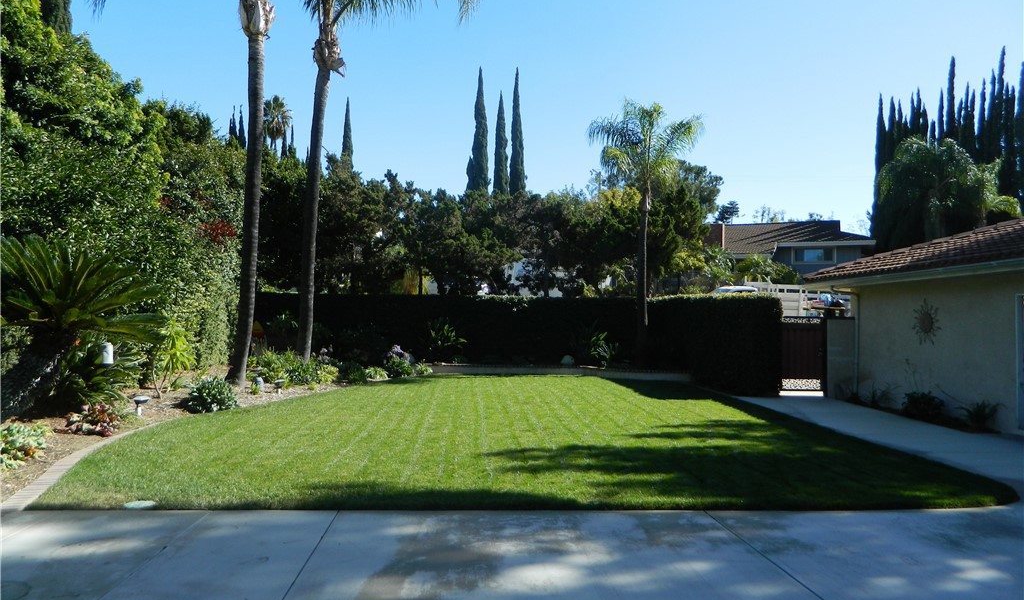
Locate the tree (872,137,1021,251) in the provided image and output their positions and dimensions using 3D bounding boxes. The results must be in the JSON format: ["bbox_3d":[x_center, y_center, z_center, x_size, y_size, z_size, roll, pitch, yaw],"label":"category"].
[{"bbox_3d":[17.627,-2.178,30.000,5.800,8.828,5.500,0,-2,0],"label":"tree"}]

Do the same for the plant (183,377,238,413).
[{"bbox_3d":[-5.306,1.674,13.100,0.930,0.600,0.900,0,-2,0],"label":"plant"}]

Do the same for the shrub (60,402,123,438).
[{"bbox_3d":[-5.814,1.669,10.200,0.880,0.400,0.750,0,-2,0],"label":"shrub"}]

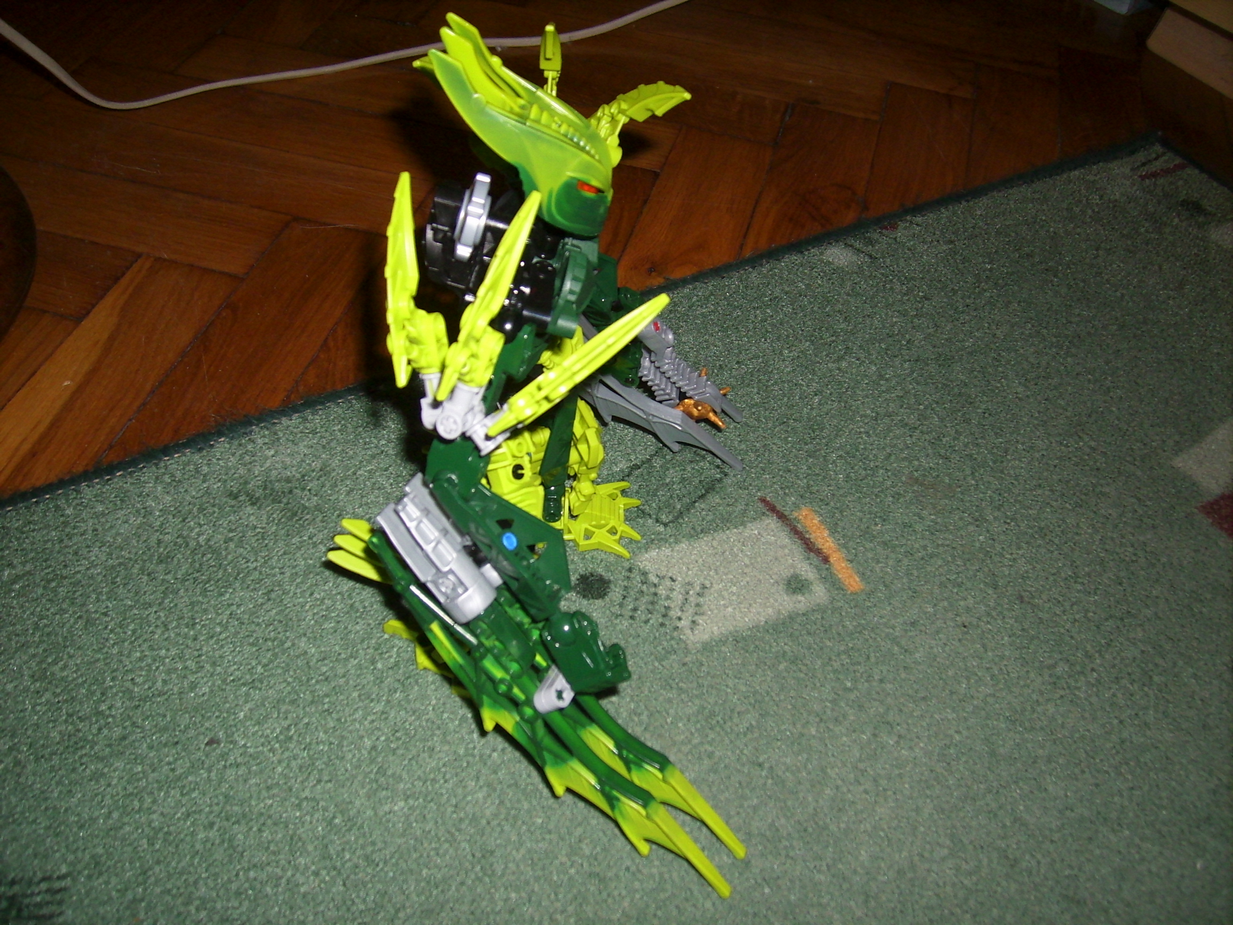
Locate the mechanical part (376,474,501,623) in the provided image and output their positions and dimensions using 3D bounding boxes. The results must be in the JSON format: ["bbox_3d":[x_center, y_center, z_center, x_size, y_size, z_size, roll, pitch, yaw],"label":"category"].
[{"bbox_3d":[-0.054,0.026,0.345,0.015,0.015,0.042,-38,92,-30],"label":"mechanical part"}]

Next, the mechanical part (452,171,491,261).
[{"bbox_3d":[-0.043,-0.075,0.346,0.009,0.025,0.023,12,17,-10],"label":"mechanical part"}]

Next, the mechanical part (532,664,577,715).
[{"bbox_3d":[-0.018,0.069,0.345,0.008,0.009,0.015,34,56,-15],"label":"mechanical part"}]

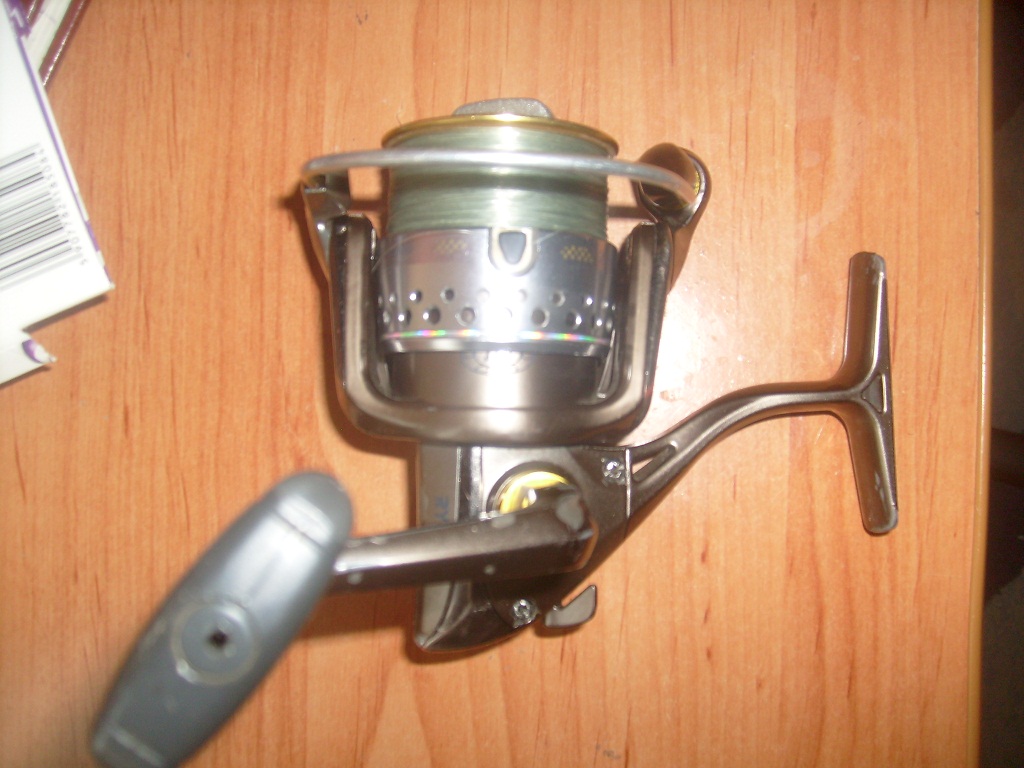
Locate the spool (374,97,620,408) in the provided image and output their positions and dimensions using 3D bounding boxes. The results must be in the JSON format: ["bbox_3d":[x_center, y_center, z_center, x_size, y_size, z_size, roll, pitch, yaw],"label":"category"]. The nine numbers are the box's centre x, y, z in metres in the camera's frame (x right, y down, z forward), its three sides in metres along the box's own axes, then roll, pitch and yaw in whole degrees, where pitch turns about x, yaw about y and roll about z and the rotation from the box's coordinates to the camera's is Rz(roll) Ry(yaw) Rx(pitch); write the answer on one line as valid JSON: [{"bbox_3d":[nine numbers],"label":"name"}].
[{"bbox_3d":[-0.003,-0.026,0.220,0.051,0.051,0.059,1,92,0],"label":"spool"}]

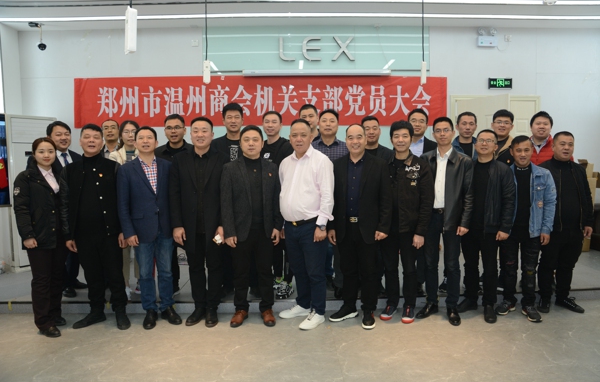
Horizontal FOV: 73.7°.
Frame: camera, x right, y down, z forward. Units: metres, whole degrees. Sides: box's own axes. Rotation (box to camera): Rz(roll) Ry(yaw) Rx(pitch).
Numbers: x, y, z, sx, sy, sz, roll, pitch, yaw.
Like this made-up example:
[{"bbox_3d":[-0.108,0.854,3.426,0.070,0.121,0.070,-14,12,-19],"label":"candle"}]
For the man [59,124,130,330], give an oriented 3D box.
[{"bbox_3d":[-1.759,0.298,3.441,0.560,1.739,0.340,-2,5,-19],"label":"man"}]

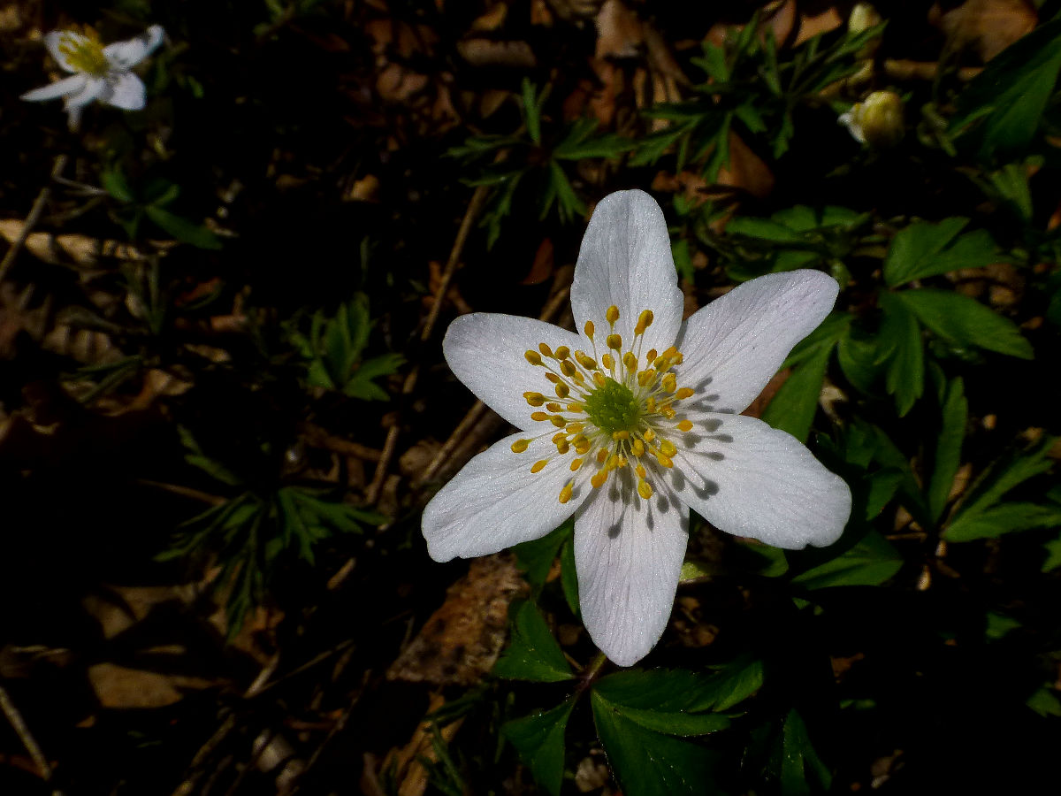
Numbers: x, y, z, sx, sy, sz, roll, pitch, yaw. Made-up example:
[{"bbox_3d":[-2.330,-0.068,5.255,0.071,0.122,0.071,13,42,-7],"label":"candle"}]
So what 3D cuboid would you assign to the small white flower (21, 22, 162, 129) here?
[{"bbox_3d":[-0.124,-0.092,0.212,0.039,0.018,0.038,0,63,0],"label":"small white flower"}]

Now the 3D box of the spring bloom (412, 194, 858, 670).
[{"bbox_3d":[0.010,0.002,0.073,0.043,0.013,0.046,0,80,20],"label":"spring bloom"}]

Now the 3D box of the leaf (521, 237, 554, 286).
[{"bbox_3d":[0.002,-0.044,0.237,0.011,0.008,0.014,0,53,0],"label":"leaf"}]

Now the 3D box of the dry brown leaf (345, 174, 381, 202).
[{"bbox_3d":[-0.059,-0.074,0.260,0.013,0.006,0.010,0,53,0],"label":"dry brown leaf"}]

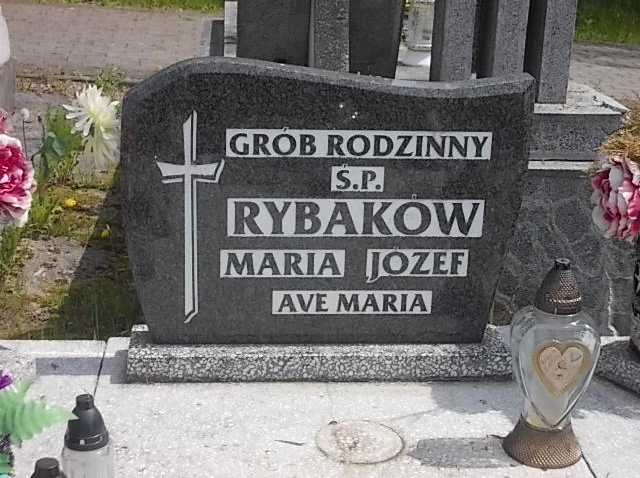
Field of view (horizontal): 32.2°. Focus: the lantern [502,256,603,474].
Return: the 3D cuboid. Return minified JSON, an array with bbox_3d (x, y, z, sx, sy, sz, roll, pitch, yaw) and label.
[{"bbox_3d":[0.366,0.186,1.739,0.135,0.325,0.125,-1,19,-7],"label":"lantern"}]

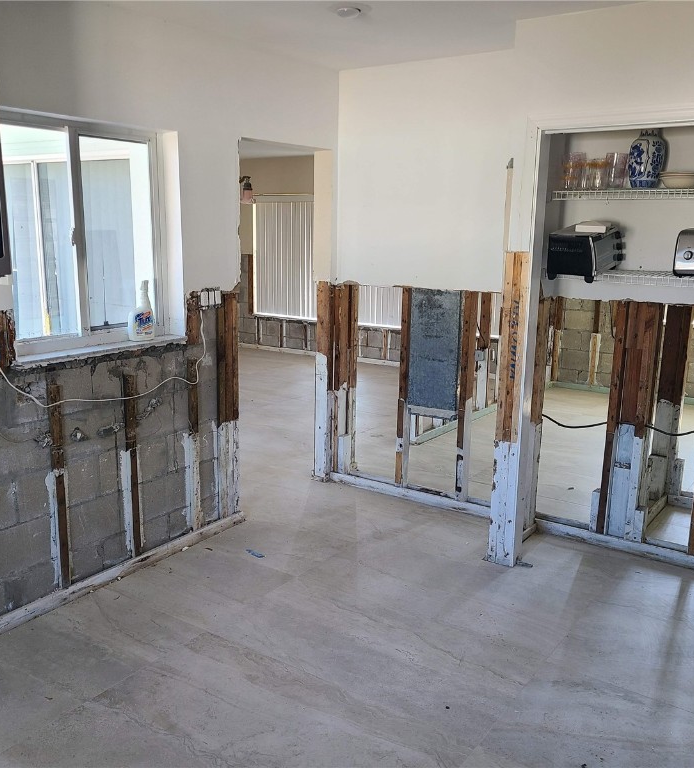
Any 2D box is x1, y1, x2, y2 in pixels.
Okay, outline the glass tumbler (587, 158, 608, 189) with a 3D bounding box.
[{"bbox_3d":[1.126,-0.949,3.482,0.090,0.138,0.090,1,12,0],"label":"glass tumbler"}]

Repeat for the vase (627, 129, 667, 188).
[{"bbox_3d":[1.321,-0.998,3.378,0.150,0.280,0.150,9,14,34],"label":"vase"}]

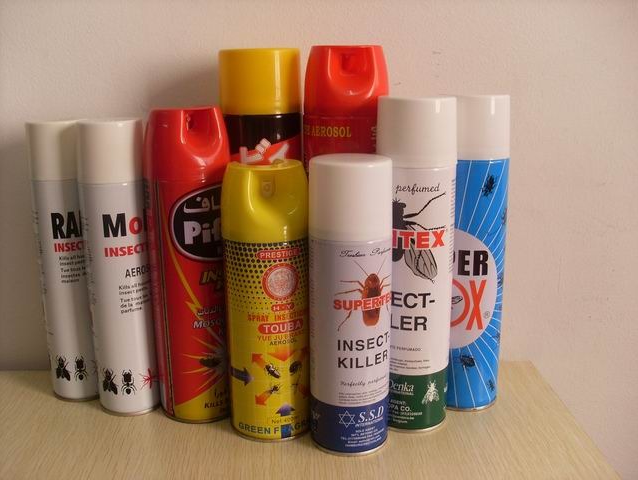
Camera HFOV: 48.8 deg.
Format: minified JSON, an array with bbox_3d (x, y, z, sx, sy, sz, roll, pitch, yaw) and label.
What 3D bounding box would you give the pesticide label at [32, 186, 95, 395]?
[{"bbox_3d":[-0.233,0.044,0.666,0.053,0.207,0.053,9,16,37],"label":"pesticide label"}]

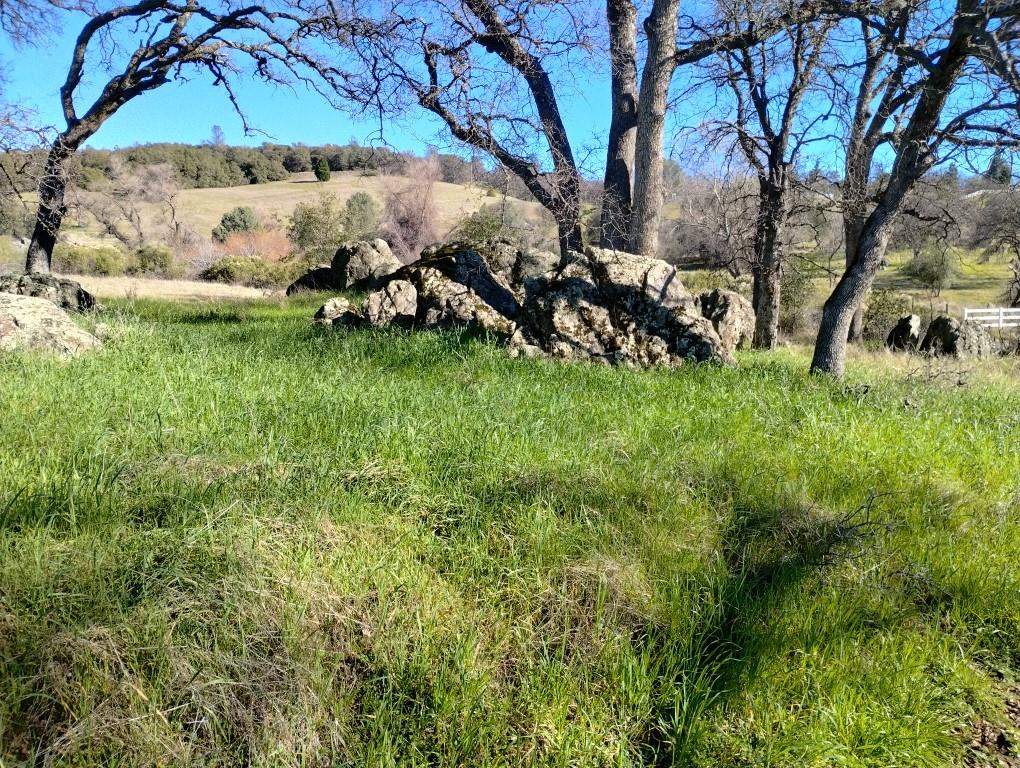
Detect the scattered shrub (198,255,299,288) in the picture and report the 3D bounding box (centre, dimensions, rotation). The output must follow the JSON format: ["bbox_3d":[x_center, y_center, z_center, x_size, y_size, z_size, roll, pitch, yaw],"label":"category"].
[{"bbox_3d":[-12.027,-5.174,38.000,4.460,1.520,2.760,0,8,0],"label":"scattered shrub"}]

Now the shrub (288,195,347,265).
[{"bbox_3d":[-9.786,-7.651,42.000,2.860,3.850,2.650,0,8,0],"label":"shrub"}]

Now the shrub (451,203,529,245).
[{"bbox_3d":[-1.041,-7.577,40.000,3.570,2.350,2.940,0,8,0],"label":"shrub"}]

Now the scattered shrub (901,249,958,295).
[{"bbox_3d":[32.496,-8.637,64.000,4.360,3.760,4.270,0,8,0],"label":"scattered shrub"}]

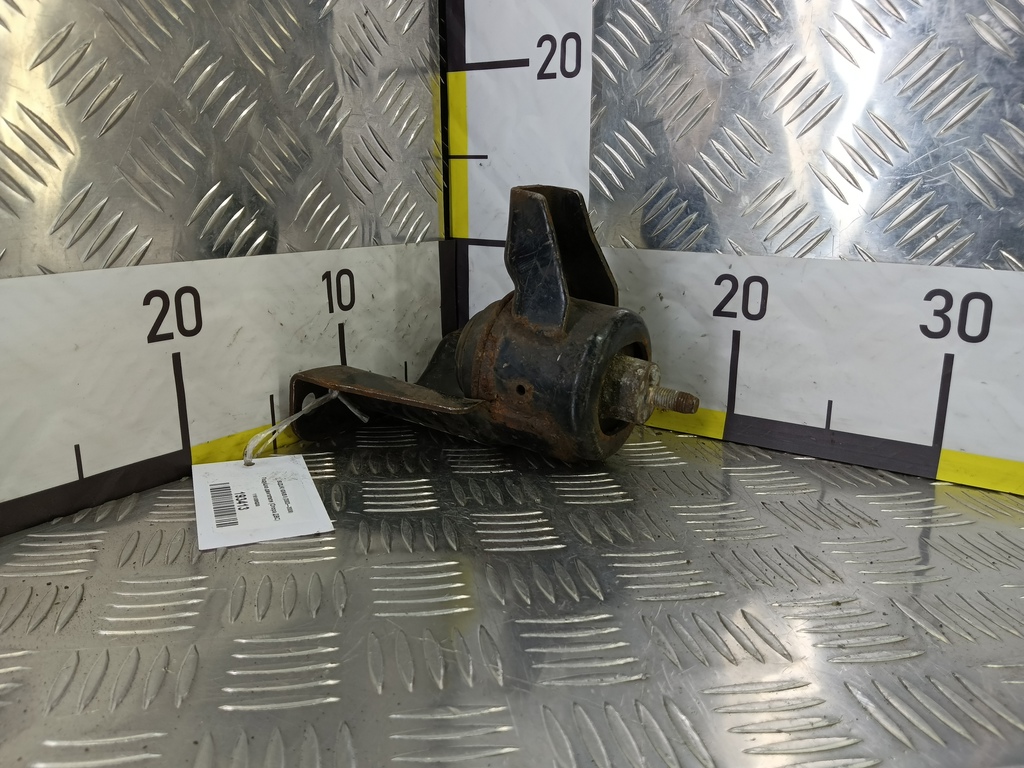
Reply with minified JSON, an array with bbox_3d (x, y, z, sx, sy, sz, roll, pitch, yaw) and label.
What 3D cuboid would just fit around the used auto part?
[{"bbox_3d":[-0.005,-0.031,0.347,0.197,0.136,0.121,11,19,35],"label":"used auto part"}]

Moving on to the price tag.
[{"bbox_3d":[-0.111,0.049,0.299,0.050,0.003,0.073,-4,21,-26],"label":"price tag"}]

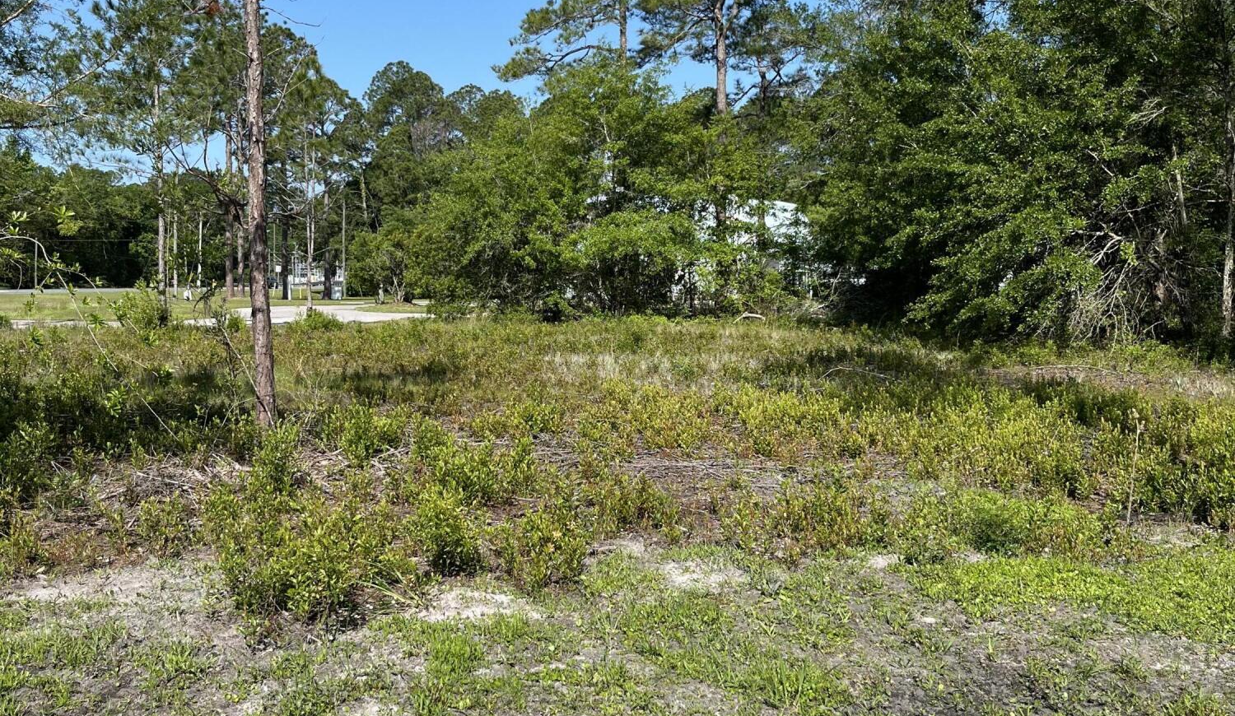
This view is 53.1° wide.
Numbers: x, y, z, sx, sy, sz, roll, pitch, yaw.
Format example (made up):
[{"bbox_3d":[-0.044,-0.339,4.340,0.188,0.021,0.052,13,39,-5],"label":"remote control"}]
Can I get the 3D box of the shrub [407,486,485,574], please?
[{"bbox_3d":[-0.907,0.895,6.536,0.405,0.412,0.373,0,4,0],"label":"shrub"}]

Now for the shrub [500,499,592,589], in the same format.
[{"bbox_3d":[-0.362,0.925,6.270,0.469,0.390,0.431,0,4,0],"label":"shrub"}]

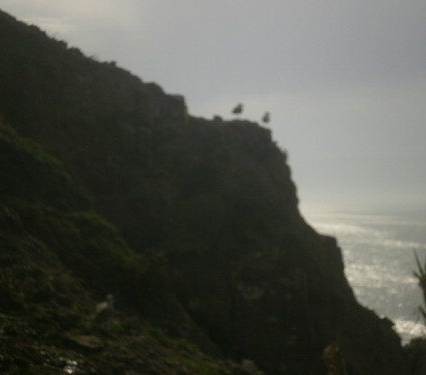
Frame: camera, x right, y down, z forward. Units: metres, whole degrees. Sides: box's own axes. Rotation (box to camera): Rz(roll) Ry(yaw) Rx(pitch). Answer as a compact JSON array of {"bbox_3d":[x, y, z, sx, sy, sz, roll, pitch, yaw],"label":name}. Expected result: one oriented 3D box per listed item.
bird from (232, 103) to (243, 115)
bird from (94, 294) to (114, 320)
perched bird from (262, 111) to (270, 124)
[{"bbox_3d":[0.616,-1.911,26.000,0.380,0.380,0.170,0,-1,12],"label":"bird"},{"bbox_3d":[-1.714,1.878,16.500,0.380,0.400,0.170,0,-1,12],"label":"bird"},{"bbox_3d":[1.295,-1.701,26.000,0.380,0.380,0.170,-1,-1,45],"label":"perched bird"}]

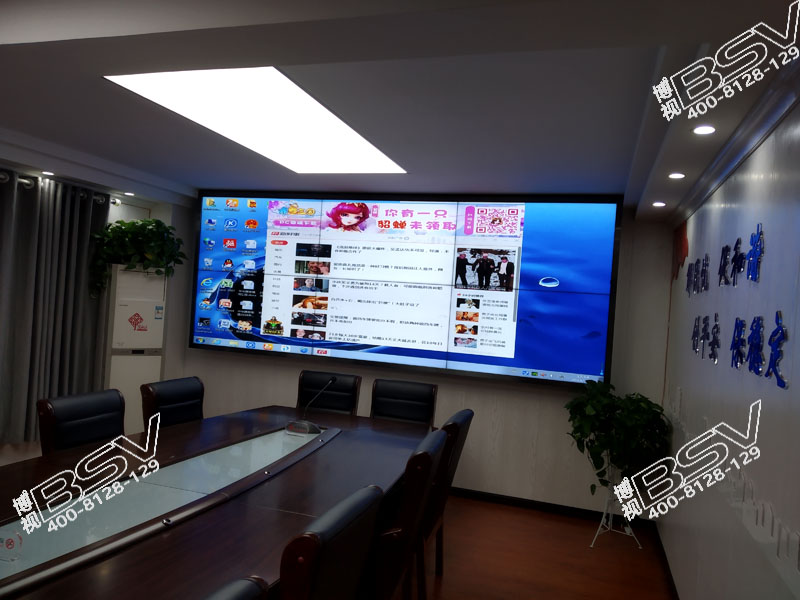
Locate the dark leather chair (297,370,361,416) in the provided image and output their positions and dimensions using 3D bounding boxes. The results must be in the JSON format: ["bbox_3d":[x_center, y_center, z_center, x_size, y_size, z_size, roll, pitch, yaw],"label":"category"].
[{"bbox_3d":[-0.627,1.042,4.285,0.550,0.980,0.600,4,0,17],"label":"dark leather chair"}]

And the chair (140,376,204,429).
[{"bbox_3d":[-1.260,1.028,3.785,0.600,0.980,0.520,4,1,22],"label":"chair"}]

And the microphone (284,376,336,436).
[{"bbox_3d":[-0.511,0.647,3.689,0.160,0.290,0.350,4,0,29],"label":"microphone"}]

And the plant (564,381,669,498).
[{"bbox_3d":[1.489,0.947,4.134,0.660,0.740,0.600,4,1,17],"label":"plant"}]

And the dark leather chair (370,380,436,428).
[{"bbox_3d":[-0.056,1.079,4.104,0.550,0.980,0.600,4,0,17],"label":"dark leather chair"}]

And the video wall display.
[{"bbox_3d":[-0.123,-0.179,5.132,3.710,1.440,0.120,4,0,17],"label":"video wall display"}]

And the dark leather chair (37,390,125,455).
[{"bbox_3d":[-1.510,1.017,3.182,0.600,0.980,0.520,4,1,24],"label":"dark leather chair"}]

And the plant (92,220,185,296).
[{"bbox_3d":[-2.131,-0.355,4.898,0.680,0.590,0.550,3,0,-27],"label":"plant"}]

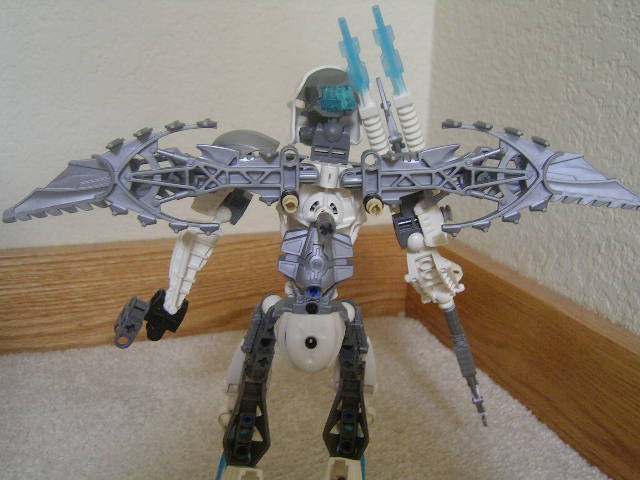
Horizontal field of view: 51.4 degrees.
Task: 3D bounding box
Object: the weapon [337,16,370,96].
[{"bbox_3d":[0.015,-0.083,0.304,0.009,0.039,0.007,-16,22,7],"label":"weapon"}]

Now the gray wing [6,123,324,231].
[{"bbox_3d":[-0.070,-0.028,0.293,0.138,0.049,0.018,0,14,0],"label":"gray wing"}]

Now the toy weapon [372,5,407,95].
[{"bbox_3d":[0.031,-0.085,0.299,0.009,0.042,0.007,-16,22,10],"label":"toy weapon"}]

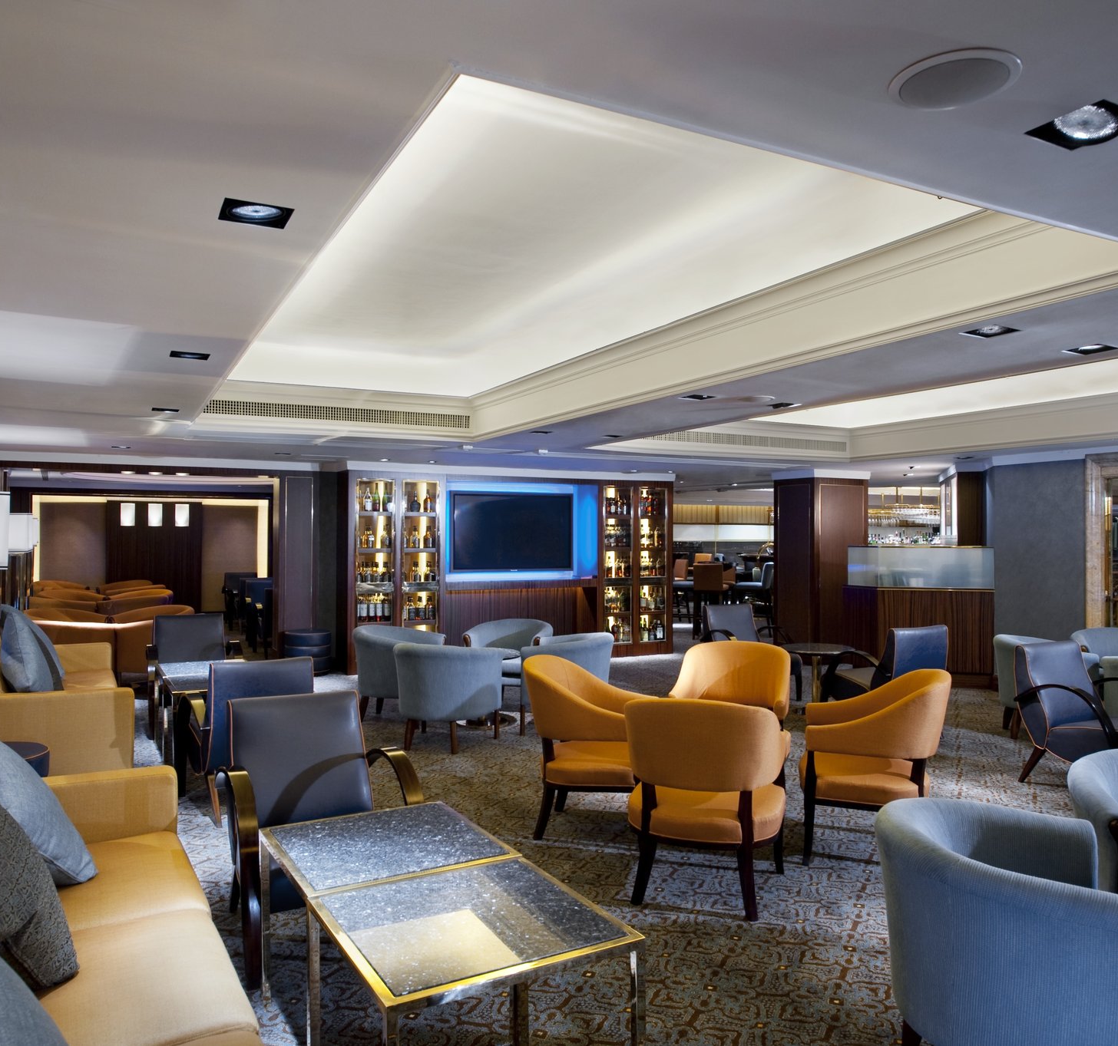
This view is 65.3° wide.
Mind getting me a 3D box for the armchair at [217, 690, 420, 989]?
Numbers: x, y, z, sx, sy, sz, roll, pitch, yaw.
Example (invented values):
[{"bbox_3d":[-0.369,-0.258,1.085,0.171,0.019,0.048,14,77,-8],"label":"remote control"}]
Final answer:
[{"bbox_3d":[-0.876,1.097,3.182,0.602,0.817,0.755,0,-1,-27],"label":"armchair"}]

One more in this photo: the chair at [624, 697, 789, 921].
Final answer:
[{"bbox_3d":[0.641,1.096,3.675,0.612,0.837,0.643,0,-1,17],"label":"chair"}]

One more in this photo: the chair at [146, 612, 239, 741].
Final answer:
[{"bbox_3d":[-2.719,1.119,6.492,0.607,0.817,0.755,0,-1,-27],"label":"chair"}]

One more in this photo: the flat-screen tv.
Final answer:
[{"bbox_3d":[-0.556,0.114,10.401,1.615,0.937,0.100,0,-1,-28],"label":"flat-screen tv"}]

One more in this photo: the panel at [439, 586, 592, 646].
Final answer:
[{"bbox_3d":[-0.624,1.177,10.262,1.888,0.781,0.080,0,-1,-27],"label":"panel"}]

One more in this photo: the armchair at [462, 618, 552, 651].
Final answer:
[{"bbox_3d":[-0.430,1.208,7.519,0.720,0.731,0.690,0,-1,16],"label":"armchair"}]

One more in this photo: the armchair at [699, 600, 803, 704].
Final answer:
[{"bbox_3d":[1.723,1.156,7.819,0.645,0.848,0.735,0,-1,-29],"label":"armchair"}]

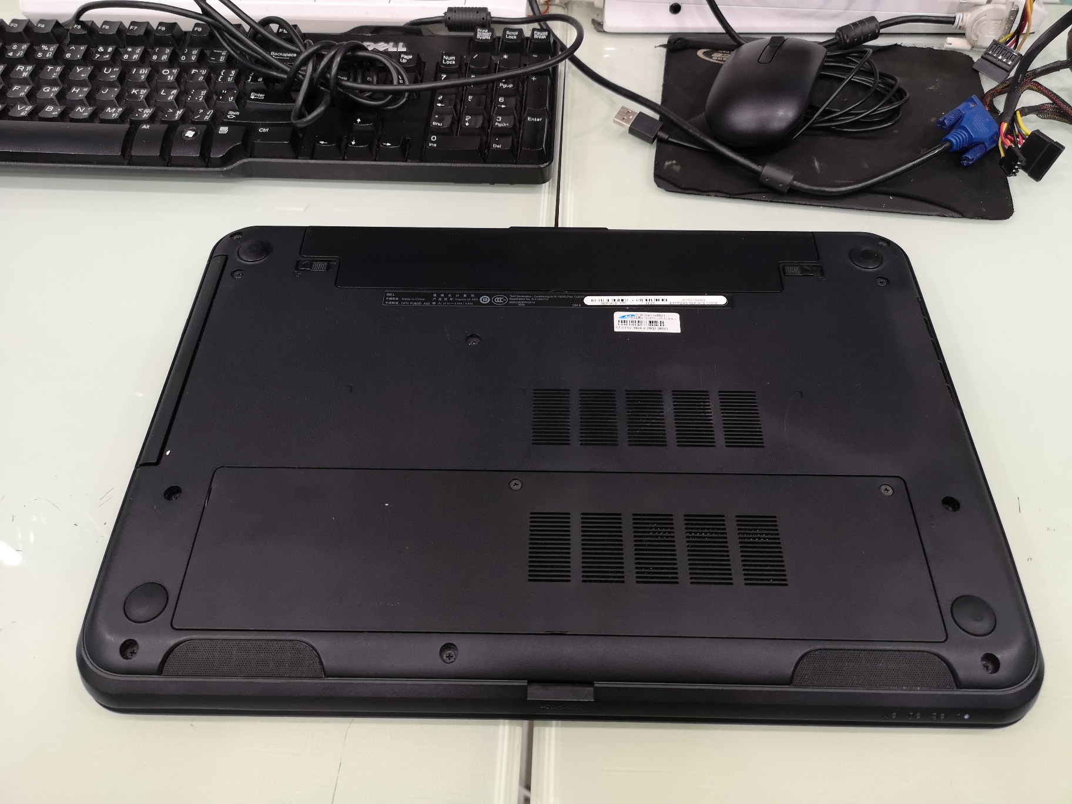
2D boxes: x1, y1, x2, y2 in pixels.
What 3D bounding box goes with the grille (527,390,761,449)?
[{"bbox_3d":[0.050,0.007,0.378,0.102,0.002,0.031,1,55,1],"label":"grille"}]

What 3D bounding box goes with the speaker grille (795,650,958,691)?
[{"bbox_3d":[0.127,0.101,0.315,0.061,0.003,0.014,1,74,1],"label":"speaker grille"}]

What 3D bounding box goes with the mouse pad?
[{"bbox_3d":[0.189,-0.185,0.540,0.213,0.004,0.172,6,55,5],"label":"mouse pad"}]

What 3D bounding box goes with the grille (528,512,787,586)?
[{"bbox_3d":[0.049,0.060,0.341,0.103,0.002,0.031,1,55,1],"label":"grille"}]

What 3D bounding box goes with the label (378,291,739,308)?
[{"bbox_3d":[0.011,-0.051,0.418,0.174,0.001,0.009,1,55,1],"label":"label"}]

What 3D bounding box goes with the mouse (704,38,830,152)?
[{"bbox_3d":[0.148,-0.203,0.530,0.062,0.037,0.113,18,57,13],"label":"mouse"}]

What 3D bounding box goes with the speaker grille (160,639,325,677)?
[{"bbox_3d":[-0.111,0.098,0.319,0.063,0.003,0.013,0,74,1],"label":"speaker grille"}]

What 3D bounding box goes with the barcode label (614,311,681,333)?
[{"bbox_3d":[0.054,-0.039,0.409,0.032,0.001,0.012,1,55,2],"label":"barcode label"}]

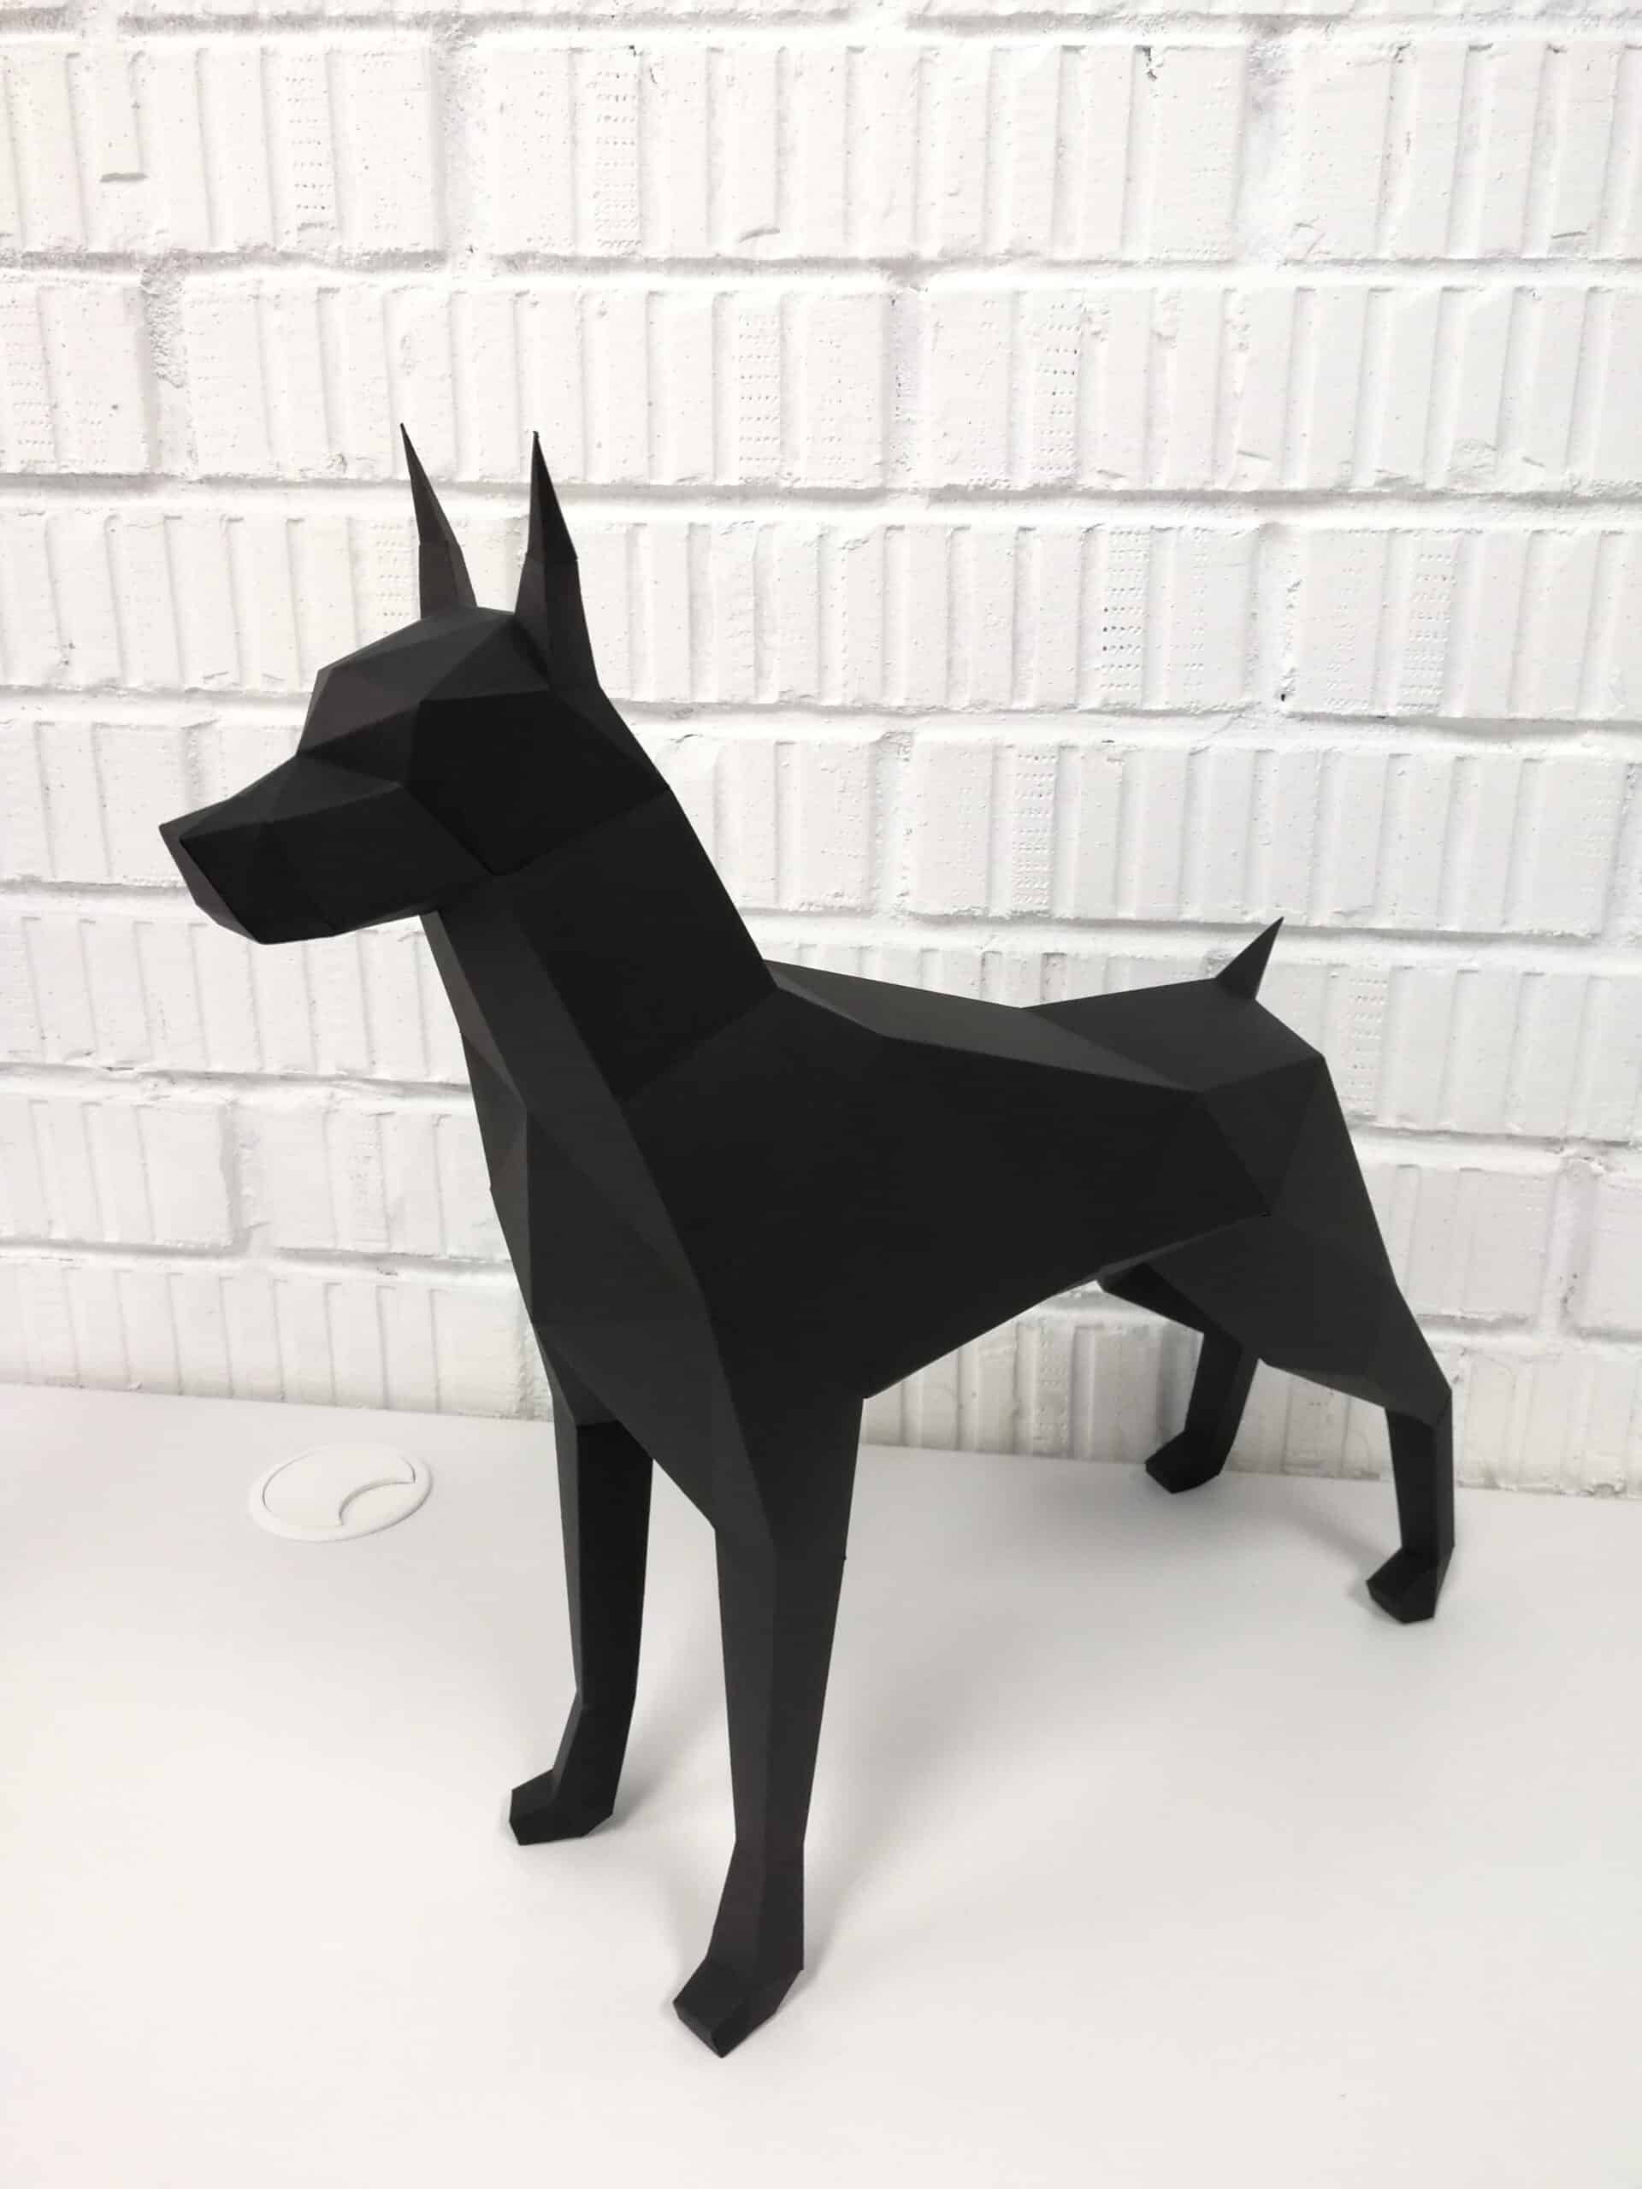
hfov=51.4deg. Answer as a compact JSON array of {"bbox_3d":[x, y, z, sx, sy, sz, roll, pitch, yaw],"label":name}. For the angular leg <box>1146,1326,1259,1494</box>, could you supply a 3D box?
[{"bbox_3d":[0.146,0.116,0.674,0.031,0.080,0.029,-12,22,-35],"label":"angular leg"}]

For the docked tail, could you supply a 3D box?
[{"bbox_3d":[0.136,-0.042,0.544,0.033,0.027,0.018,-14,23,-37],"label":"docked tail"}]

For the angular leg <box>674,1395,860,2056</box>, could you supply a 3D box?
[{"bbox_3d":[-0.016,0.152,0.415,0.047,0.167,0.026,-15,24,-40],"label":"angular leg"}]

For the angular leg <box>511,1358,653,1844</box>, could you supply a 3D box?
[{"bbox_3d":[-0.070,0.138,0.480,0.046,0.153,0.027,-12,22,-34],"label":"angular leg"}]

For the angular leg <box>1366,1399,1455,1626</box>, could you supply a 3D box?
[{"bbox_3d":[0.207,0.142,0.596,0.030,0.080,0.029,-14,23,-38],"label":"angular leg"}]

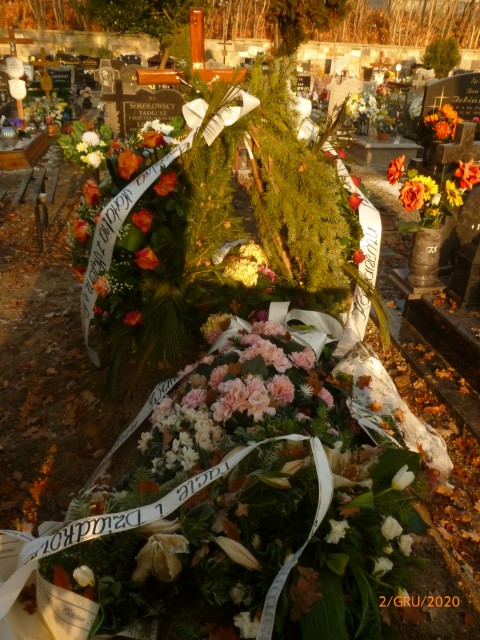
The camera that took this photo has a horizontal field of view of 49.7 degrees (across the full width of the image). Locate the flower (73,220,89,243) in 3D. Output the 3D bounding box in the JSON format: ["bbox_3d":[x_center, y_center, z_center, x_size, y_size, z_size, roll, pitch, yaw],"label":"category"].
[{"bbox_3d":[-0.801,-0.449,2.600,0.080,0.105,0.080,12,30,22],"label":"flower"}]

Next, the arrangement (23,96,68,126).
[{"bbox_3d":[-2.818,-3.021,7.500,0.600,0.400,0.450,0,27,0],"label":"arrangement"}]

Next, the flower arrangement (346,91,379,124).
[{"bbox_3d":[1.656,-2.873,7.000,0.420,0.440,0.360,0,27,0],"label":"flower arrangement"}]

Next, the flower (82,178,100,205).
[{"bbox_3d":[-0.740,-0.635,2.580,0.085,0.115,0.085,12,30,22],"label":"flower"}]

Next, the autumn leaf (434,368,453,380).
[{"bbox_3d":[0.951,0.255,2.420,0.085,0.022,0.062,0,27,0],"label":"autumn leaf"}]

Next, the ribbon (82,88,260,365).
[{"bbox_3d":[-0.306,-0.444,2.460,0.800,1.200,0.320,7,28,13],"label":"ribbon"}]

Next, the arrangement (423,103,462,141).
[{"bbox_3d":[1.643,-1.610,4.200,0.290,0.280,0.250,0,27,0],"label":"arrangement"}]

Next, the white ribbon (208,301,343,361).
[{"bbox_3d":[0.143,0.046,2.080,0.530,0.160,0.230,0,27,0],"label":"white ribbon"}]

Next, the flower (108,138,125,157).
[{"bbox_3d":[-0.601,-0.840,2.520,0.078,0.085,0.075,12,30,22],"label":"flower"}]

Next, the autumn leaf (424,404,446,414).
[{"bbox_3d":[0.887,0.406,2.350,0.095,0.022,0.060,0,27,0],"label":"autumn leaf"}]

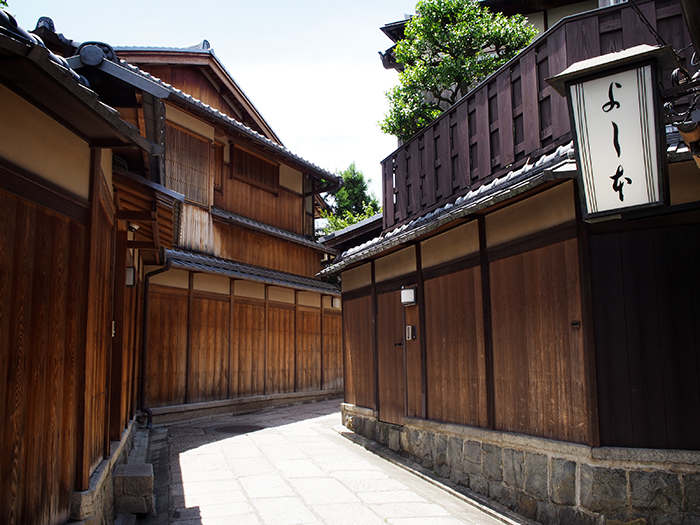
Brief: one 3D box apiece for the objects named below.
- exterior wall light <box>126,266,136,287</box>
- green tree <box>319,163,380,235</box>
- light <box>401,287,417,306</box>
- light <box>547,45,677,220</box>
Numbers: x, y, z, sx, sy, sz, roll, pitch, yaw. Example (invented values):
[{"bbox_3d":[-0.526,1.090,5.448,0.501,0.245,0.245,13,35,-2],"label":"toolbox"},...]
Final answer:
[{"bbox_3d":[-2.152,0.140,6.748,0.120,0.200,0.160,1,-8,-14],"label":"exterior wall light"},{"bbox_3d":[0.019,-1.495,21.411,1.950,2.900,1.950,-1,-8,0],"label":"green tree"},{"bbox_3d":[0.691,0.394,8.090,0.110,0.200,0.190,2,-8,-19],"label":"light"},{"bbox_3d":[1.388,-0.666,3.580,0.620,0.870,0.290,-7,-10,37],"label":"light"}]

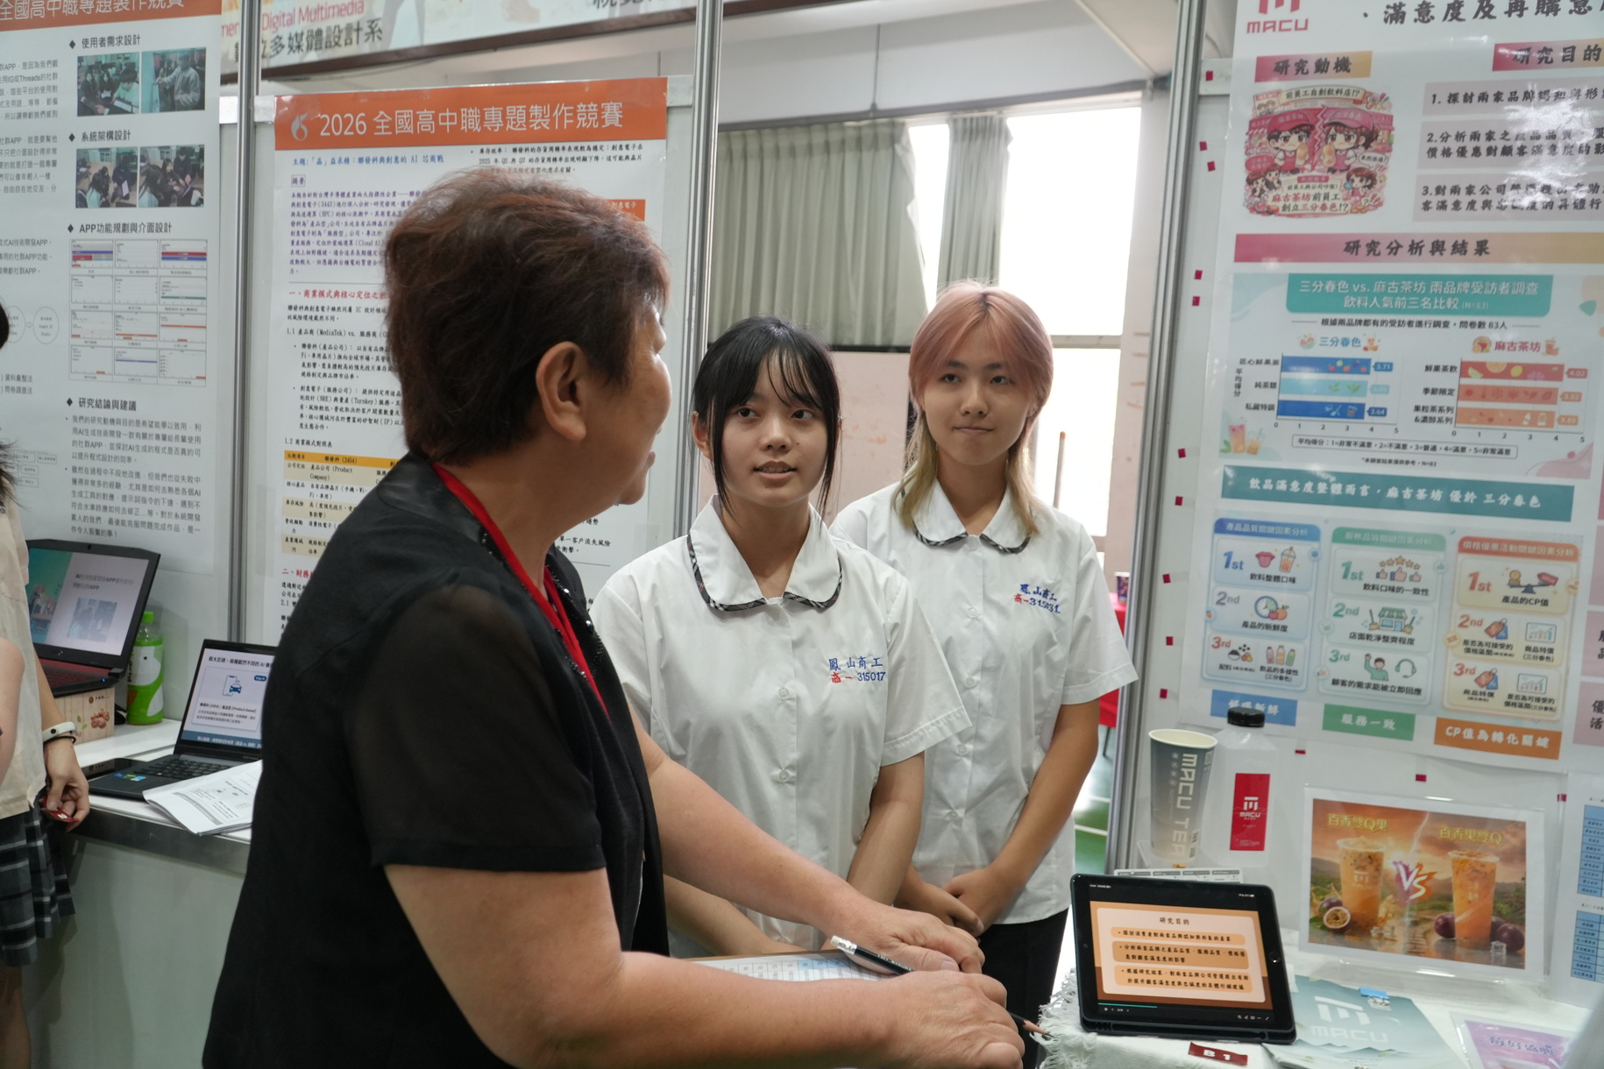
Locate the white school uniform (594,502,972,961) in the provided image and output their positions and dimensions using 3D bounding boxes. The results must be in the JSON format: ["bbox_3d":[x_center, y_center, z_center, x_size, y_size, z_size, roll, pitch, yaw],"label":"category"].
[{"bbox_3d":[-0.033,0.246,1.387,0.440,0.570,0.270,2,5,-11],"label":"white school uniform"}]

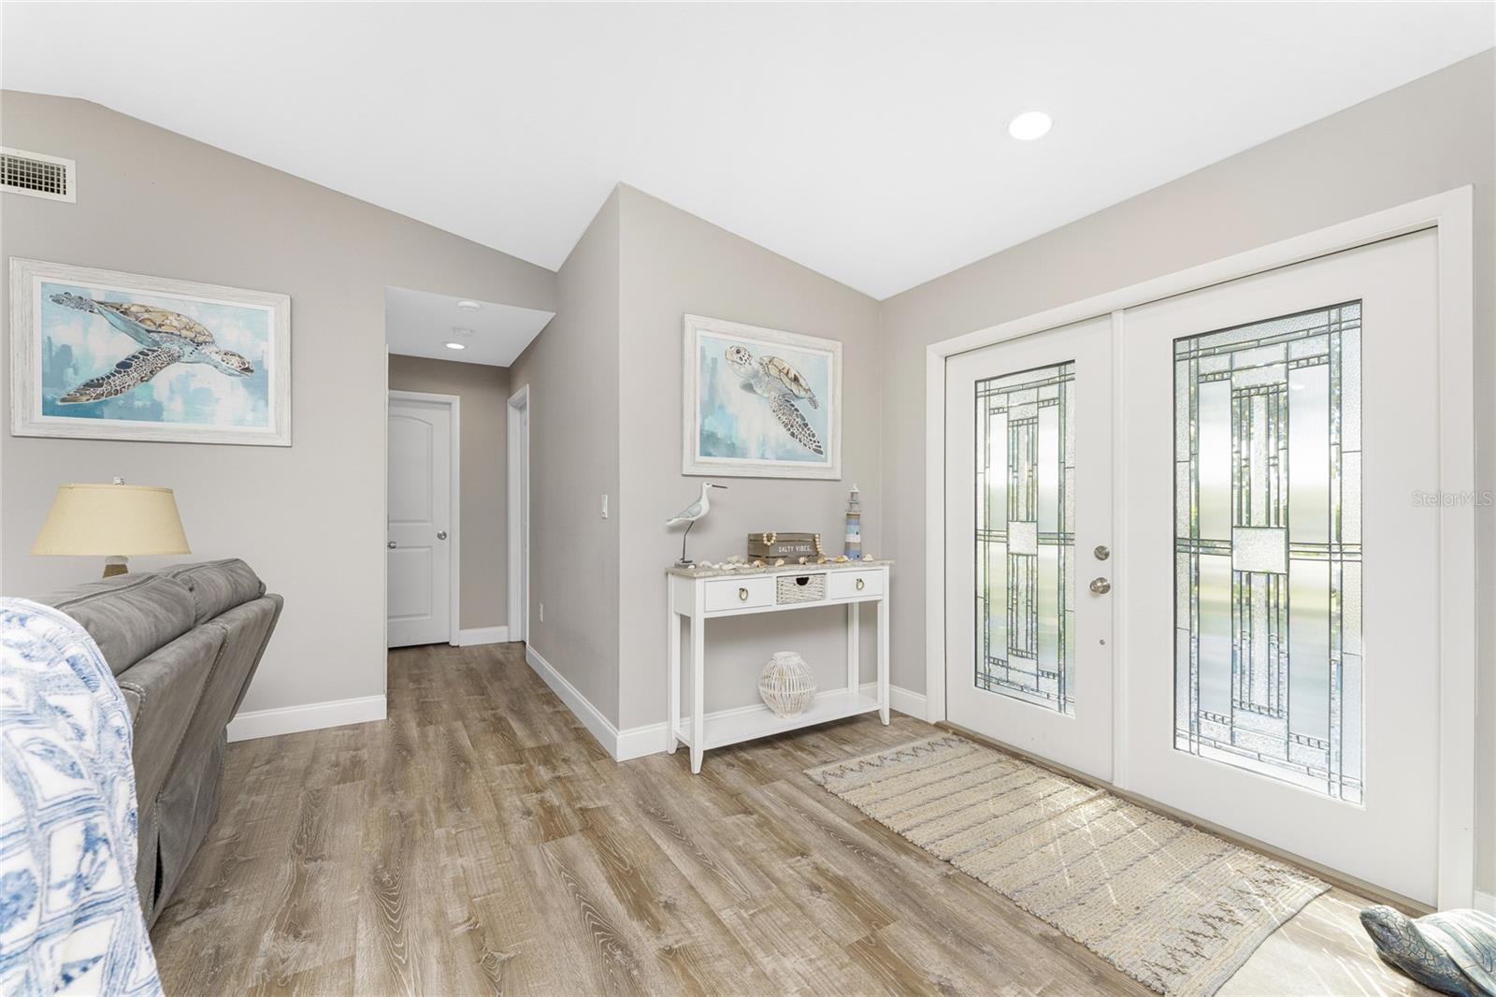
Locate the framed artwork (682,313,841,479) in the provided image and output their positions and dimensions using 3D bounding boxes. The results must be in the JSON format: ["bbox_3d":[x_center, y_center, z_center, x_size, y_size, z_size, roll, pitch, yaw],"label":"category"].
[{"bbox_3d":[0.120,-0.522,3.188,1.010,0.810,0.040,0,0,-30],"label":"framed artwork"}]

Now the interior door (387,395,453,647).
[{"bbox_3d":[-2.855,0.218,4.754,0.790,2.040,0.050,0,0,-30],"label":"interior door"}]

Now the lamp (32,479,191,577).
[{"bbox_3d":[-2.695,0.255,2.484,0.457,0.690,0.457,0,0,-30],"label":"lamp"}]

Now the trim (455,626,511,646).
[{"bbox_3d":[-2.290,1.196,5.055,0.390,0.133,0.018,0,0,-30],"label":"trim"}]

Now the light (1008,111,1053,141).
[{"bbox_3d":[1.024,-1.353,2.110,0.160,0.025,0.160,11,-7,-32],"label":"light"}]

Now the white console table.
[{"bbox_3d":[0.197,0.800,3.045,1.200,0.907,0.333,0,0,-30],"label":"white console table"}]

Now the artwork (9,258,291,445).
[{"bbox_3d":[-2.868,-0.677,2.852,1.000,0.800,0.040,0,0,-30],"label":"artwork"}]

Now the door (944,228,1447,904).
[{"bbox_3d":[1.597,0.212,2.496,0.060,2.040,1.800,0,0,-32],"label":"door"}]

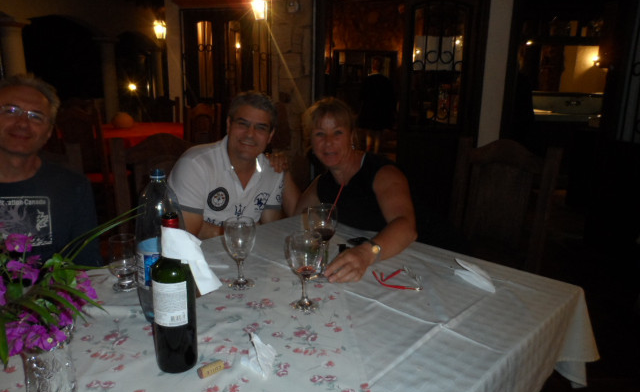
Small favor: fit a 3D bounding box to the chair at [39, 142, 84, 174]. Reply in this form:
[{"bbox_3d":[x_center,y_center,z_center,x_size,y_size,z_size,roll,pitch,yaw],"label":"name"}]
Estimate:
[{"bbox_3d":[-0.873,0.419,1.399,0.520,1.100,0.480,13,17,43],"label":"chair"}]

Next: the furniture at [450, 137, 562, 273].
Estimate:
[{"bbox_3d":[0.708,0.321,2.031,0.480,1.100,0.520,13,17,43],"label":"furniture"}]

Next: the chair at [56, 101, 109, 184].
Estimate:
[{"bbox_3d":[-1.790,-0.244,3.698,0.480,1.100,0.520,3,12,8],"label":"chair"}]

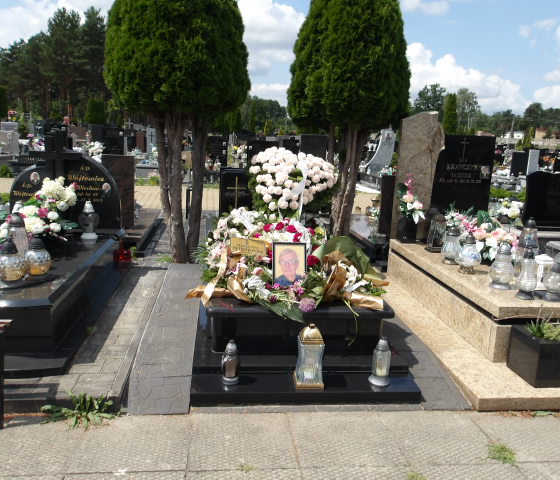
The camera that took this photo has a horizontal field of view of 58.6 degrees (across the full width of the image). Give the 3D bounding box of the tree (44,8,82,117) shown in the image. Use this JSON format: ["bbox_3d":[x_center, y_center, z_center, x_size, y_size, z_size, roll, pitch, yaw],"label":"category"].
[{"bbox_3d":[-25.154,-19.577,58.000,4.300,14.000,4.300,1,12,-6],"label":"tree"}]

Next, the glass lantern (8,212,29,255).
[{"bbox_3d":[-1.788,0.006,3.390,0.140,0.375,0.140,1,12,-8],"label":"glass lantern"}]

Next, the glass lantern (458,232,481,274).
[{"bbox_3d":[1.510,0.101,3.988,0.180,0.320,0.180,2,12,-8],"label":"glass lantern"}]

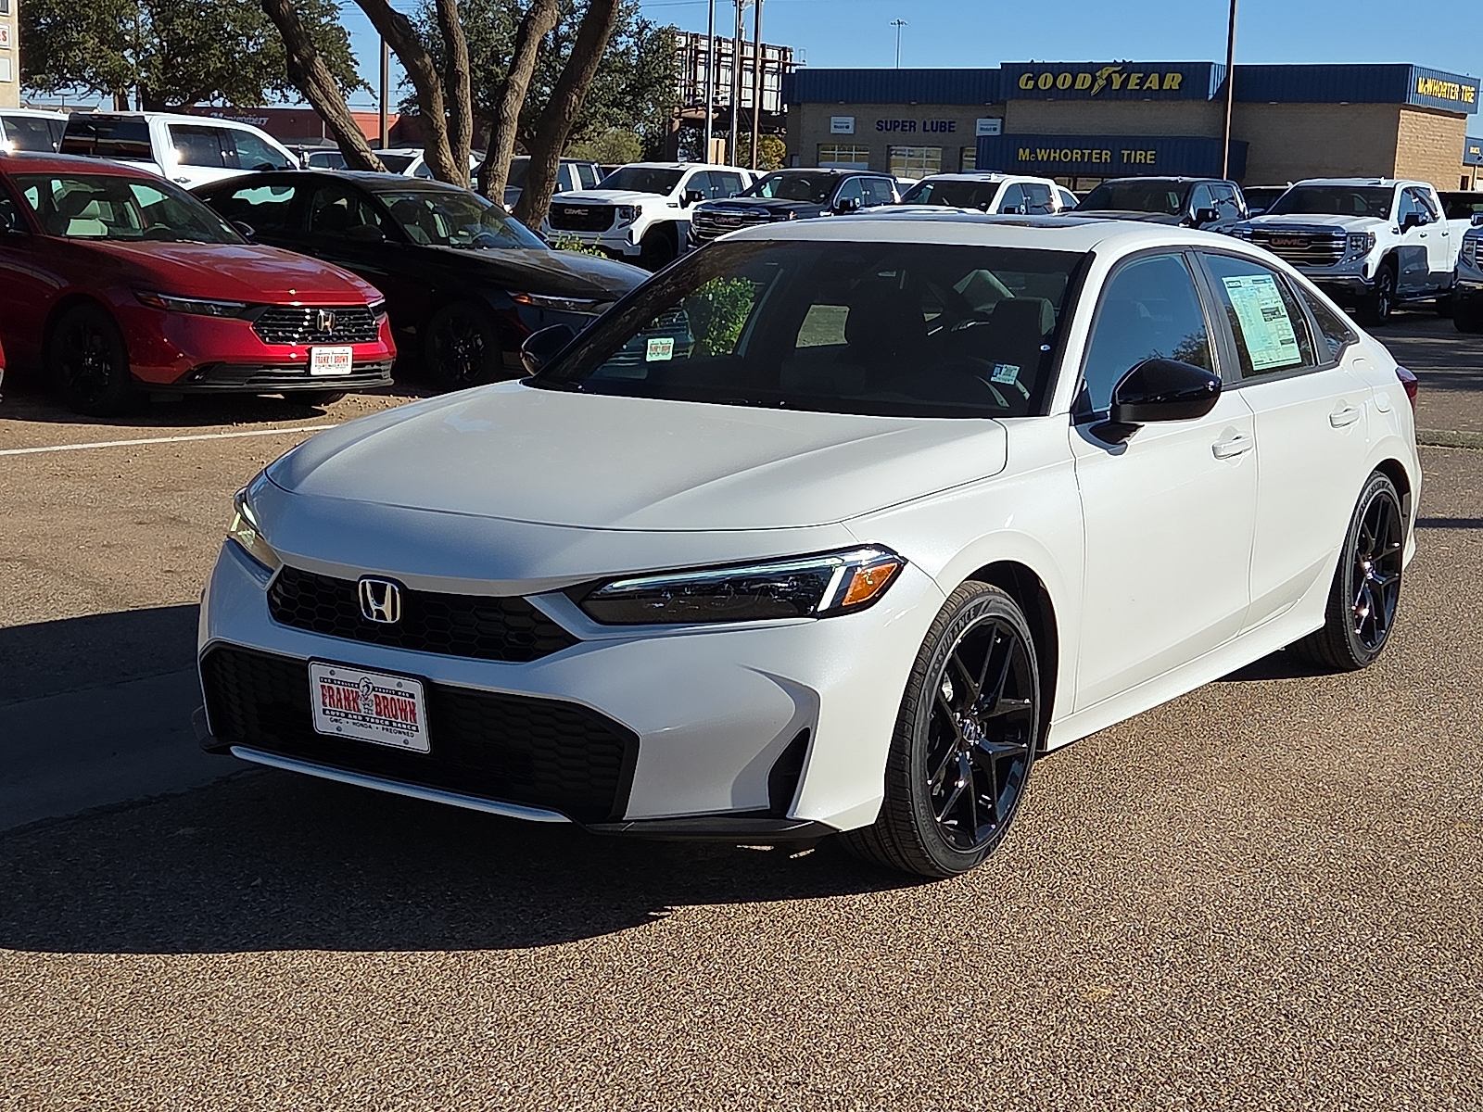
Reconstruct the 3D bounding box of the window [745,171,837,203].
[{"bbox_3d":[0.872,-6.450,37.500,1.580,0.480,0.650,6,11,31],"label":"window"}]

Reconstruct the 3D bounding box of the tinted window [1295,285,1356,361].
[{"bbox_3d":[1.829,-0.743,6.682,0.090,0.290,0.420,-9,2,35],"label":"tinted window"}]

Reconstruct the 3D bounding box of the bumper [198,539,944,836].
[{"bbox_3d":[-0.529,0.240,4.586,1.790,0.580,0.700,7,11,33],"label":"bumper"}]

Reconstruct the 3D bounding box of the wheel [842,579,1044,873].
[{"bbox_3d":[0.421,0.369,4.656,0.235,0.645,0.645,7,11,33],"label":"wheel"}]

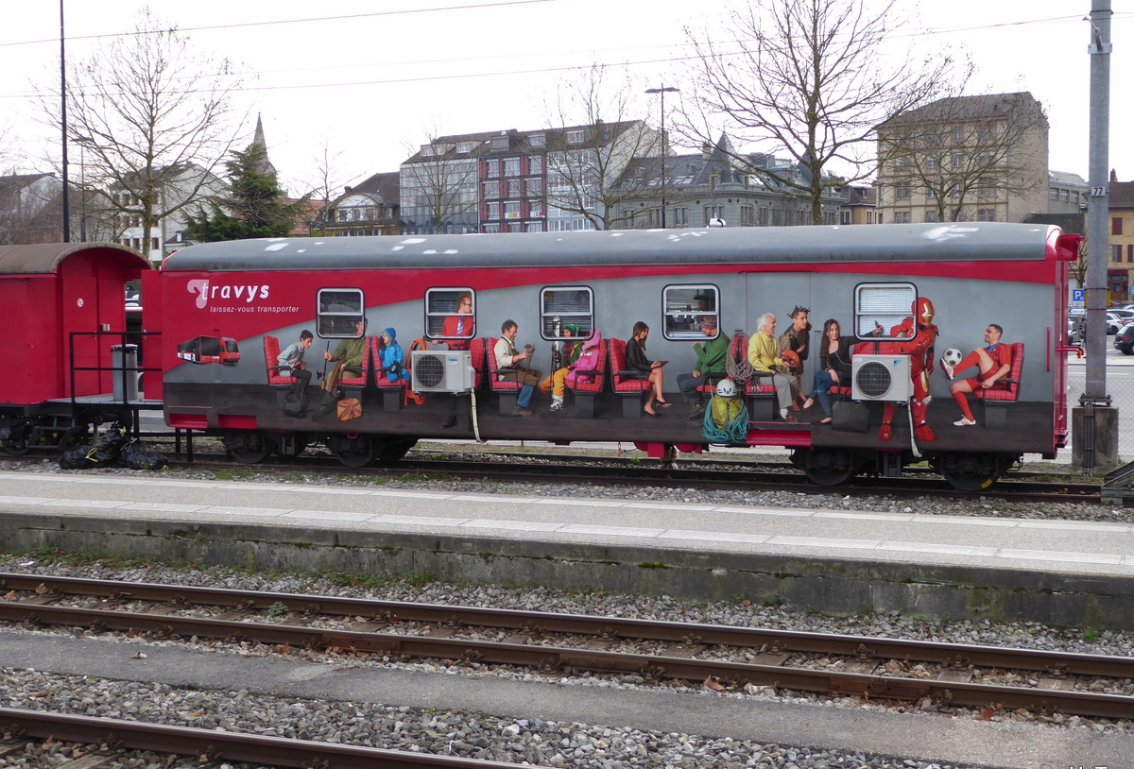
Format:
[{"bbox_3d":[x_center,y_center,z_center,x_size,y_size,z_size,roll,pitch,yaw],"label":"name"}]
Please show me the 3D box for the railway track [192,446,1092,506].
[{"bbox_3d":[0.326,1.275,22.114,13.300,0.180,1.400,1,3,22],"label":"railway track"}]

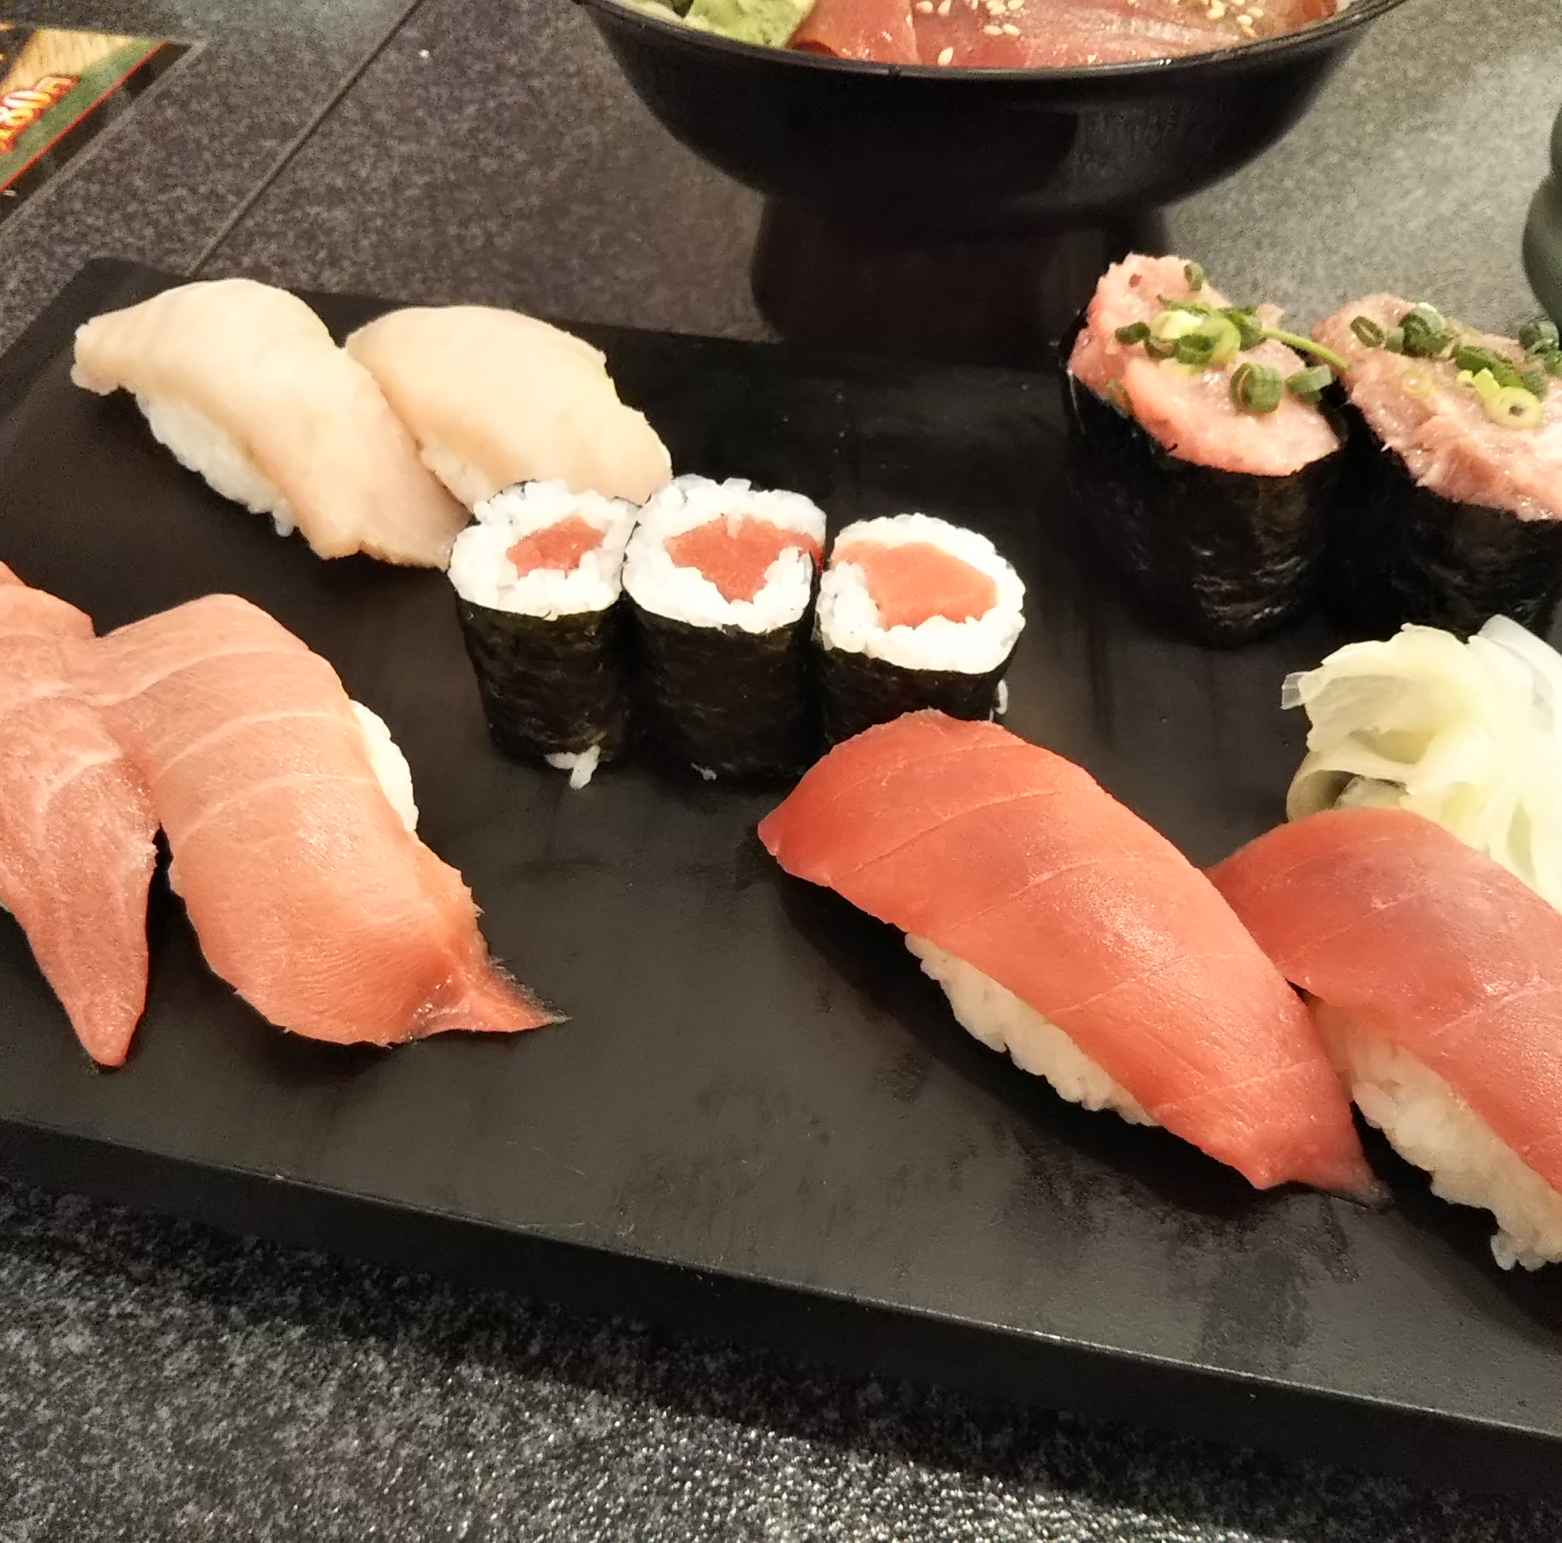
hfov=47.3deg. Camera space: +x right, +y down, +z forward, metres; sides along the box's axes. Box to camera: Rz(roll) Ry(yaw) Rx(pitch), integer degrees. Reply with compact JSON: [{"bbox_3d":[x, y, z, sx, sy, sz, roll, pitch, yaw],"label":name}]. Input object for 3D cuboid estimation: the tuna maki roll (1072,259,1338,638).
[{"bbox_3d":[0.064,-0.049,0.273,0.033,0.040,0.056,-16,49,-13],"label":"tuna maki roll"}]

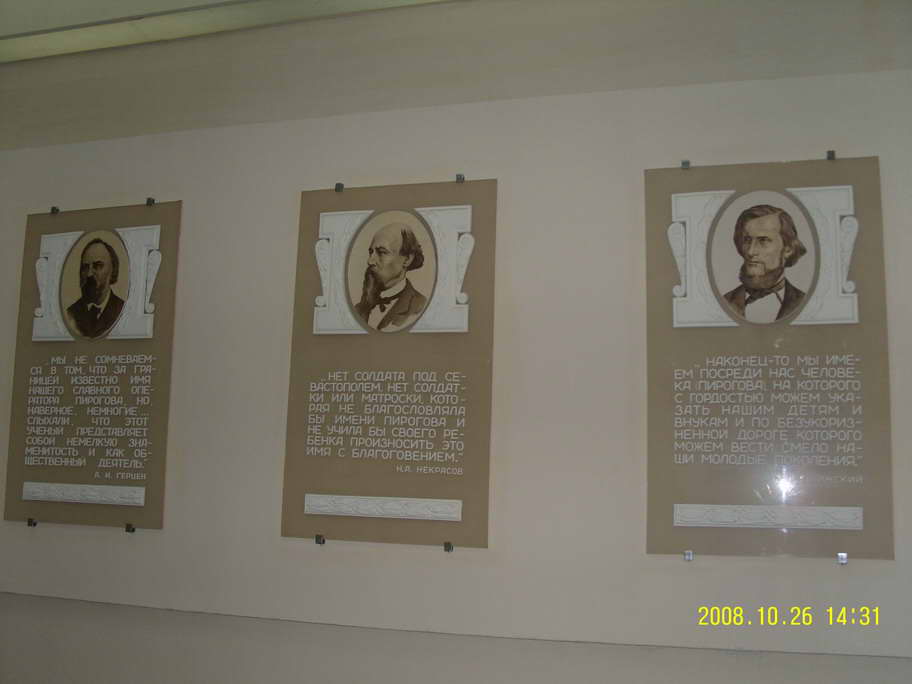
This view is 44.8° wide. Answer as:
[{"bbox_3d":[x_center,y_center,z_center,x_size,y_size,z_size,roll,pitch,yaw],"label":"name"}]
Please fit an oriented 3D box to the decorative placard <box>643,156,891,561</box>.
[{"bbox_3d":[0.778,0.034,2.808,0.589,1.006,0.030,-1,-9,18],"label":"decorative placard"}]

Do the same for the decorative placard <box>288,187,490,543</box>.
[{"bbox_3d":[-0.185,0.052,3.112,0.605,1.012,0.030,-1,-9,18],"label":"decorative placard"}]

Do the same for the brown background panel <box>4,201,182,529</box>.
[{"bbox_3d":[-1.116,0.066,3.407,0.564,0.982,0.030,-1,-9,18],"label":"brown background panel"}]

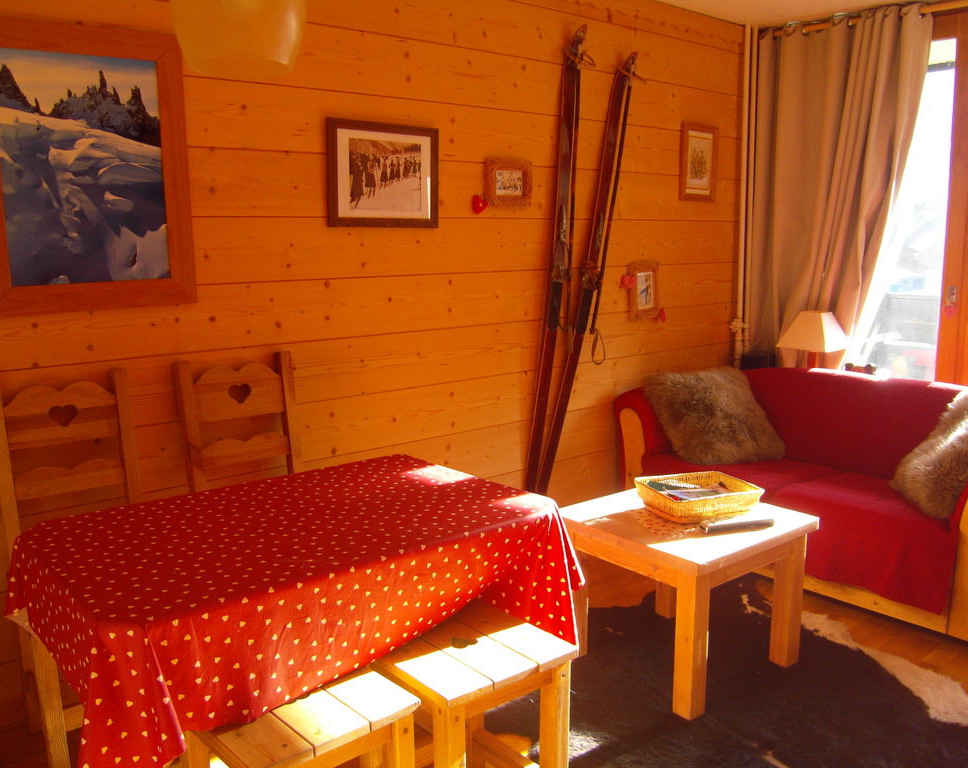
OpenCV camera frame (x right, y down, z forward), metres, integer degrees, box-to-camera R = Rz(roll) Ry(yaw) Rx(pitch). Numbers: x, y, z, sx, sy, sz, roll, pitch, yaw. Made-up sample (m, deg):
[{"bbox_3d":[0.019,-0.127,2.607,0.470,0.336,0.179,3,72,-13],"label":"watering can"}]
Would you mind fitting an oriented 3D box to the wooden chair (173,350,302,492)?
[{"bbox_3d":[-0.639,0.428,2.484,0.400,0.995,0.440,-8,11,-37],"label":"wooden chair"}]

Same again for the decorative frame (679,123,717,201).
[{"bbox_3d":[0.993,-1.025,3.850,0.260,0.338,0.022,-8,11,-37],"label":"decorative frame"}]

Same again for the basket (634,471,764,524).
[{"bbox_3d":[0.684,0.360,2.638,0.325,0.080,0.240,-5,10,-20],"label":"basket"}]

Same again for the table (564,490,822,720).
[{"bbox_3d":[0.617,0.643,2.621,0.588,0.475,0.588,-8,11,-37],"label":"table"}]

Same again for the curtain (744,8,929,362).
[{"bbox_3d":[1.550,-0.519,3.787,0.130,2.230,0.820,-8,11,-37],"label":"curtain"}]

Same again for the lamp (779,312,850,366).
[{"bbox_3d":[1.492,-0.141,3.762,0.230,0.380,0.230,-8,11,-37],"label":"lamp"}]

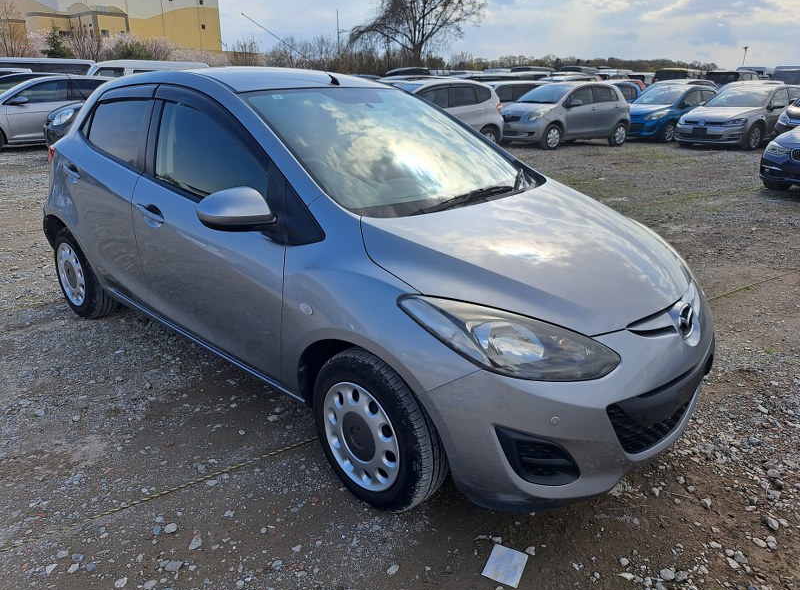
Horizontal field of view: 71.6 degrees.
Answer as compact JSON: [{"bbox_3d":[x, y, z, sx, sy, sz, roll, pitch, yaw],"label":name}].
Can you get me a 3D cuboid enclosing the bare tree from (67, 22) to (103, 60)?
[{"bbox_3d":[-20.512,-15.460,36.962,2.800,4.750,2.800,-10,23,-26],"label":"bare tree"}]

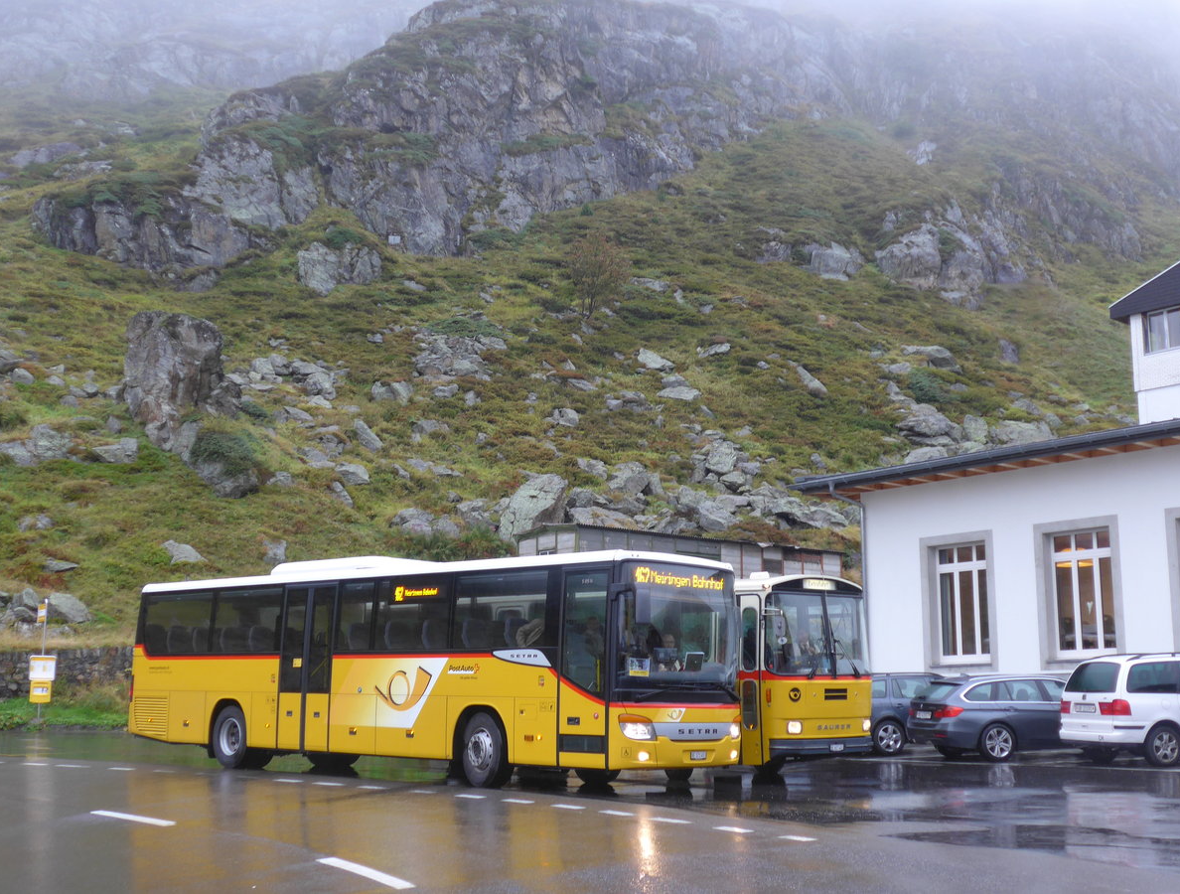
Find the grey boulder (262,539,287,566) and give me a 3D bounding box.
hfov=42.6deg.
[{"bbox_3d":[-10.264,3.443,49.307,0.760,0.800,0.750,1,-8,-12],"label":"grey boulder"}]

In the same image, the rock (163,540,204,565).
[{"bbox_3d":[-13.205,3.475,49.305,1.330,0.720,0.950,2,-8,-15],"label":"rock"}]

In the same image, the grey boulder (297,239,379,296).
[{"bbox_3d":[-15.126,-10.693,91.372,4.900,3.200,3.400,1,-8,-10],"label":"grey boulder"}]

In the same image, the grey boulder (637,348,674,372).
[{"bbox_3d":[3.212,-4.242,74.804,1.800,1.100,1.350,-1,-8,3],"label":"grey boulder"}]

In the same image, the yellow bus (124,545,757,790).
[{"bbox_3d":[-3.064,3.485,24.145,12.130,3.330,2.550,-8,-11,43],"label":"yellow bus"}]

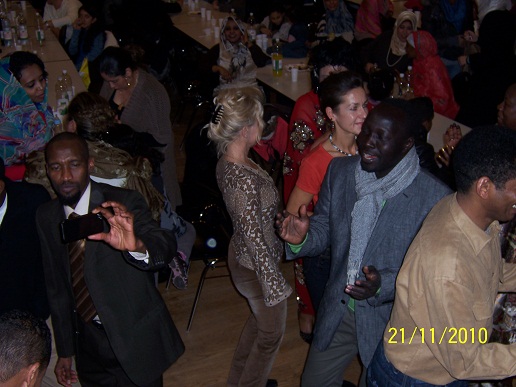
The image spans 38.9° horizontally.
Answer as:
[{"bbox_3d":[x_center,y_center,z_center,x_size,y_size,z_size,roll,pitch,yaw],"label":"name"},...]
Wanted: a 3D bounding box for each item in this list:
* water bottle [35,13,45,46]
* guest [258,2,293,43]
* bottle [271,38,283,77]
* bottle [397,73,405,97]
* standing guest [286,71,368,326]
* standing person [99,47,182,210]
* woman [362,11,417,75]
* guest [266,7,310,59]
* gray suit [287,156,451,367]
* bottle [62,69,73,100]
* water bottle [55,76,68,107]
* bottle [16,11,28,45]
[{"bbox_3d":[-2.213,-1.658,7.416,0.088,0.335,0.088,-7,26,-15],"label":"water bottle"},{"bbox_3d":[0.220,-1.796,8.768,0.450,1.080,0.600,10,26,22],"label":"guest"},{"bbox_3d":[0.168,-1.175,6.367,0.088,0.335,0.088,1,25,1],"label":"bottle"},{"bbox_3d":[1.049,-0.719,5.380,0.088,0.330,0.088,5,25,10],"label":"bottle"},{"bbox_3d":[0.340,0.238,3.414,0.380,1.660,0.500,20,31,38],"label":"standing guest"},{"bbox_3d":[-0.654,-0.145,4.447,0.550,1.530,0.520,-21,31,-39],"label":"standing person"},{"bbox_3d":[1.200,-0.925,6.509,0.550,1.240,0.750,18,30,34],"label":"woman"},{"bbox_3d":[0.380,-1.413,7.715,0.750,1.120,0.520,-22,33,-39],"label":"guest"},{"bbox_3d":[0.375,0.241,2.587,0.560,0.760,0.430,17,30,33],"label":"gray suit"},{"bbox_3d":[-1.455,-0.783,5.565,0.088,0.320,0.088,0,24,0],"label":"bottle"},{"bbox_3d":[-1.413,-0.680,5.296,0.088,0.330,0.088,-7,26,-14],"label":"water bottle"},{"bbox_3d":[-2.518,-1.770,7.807,0.090,0.325,0.090,0,24,0],"label":"bottle"}]

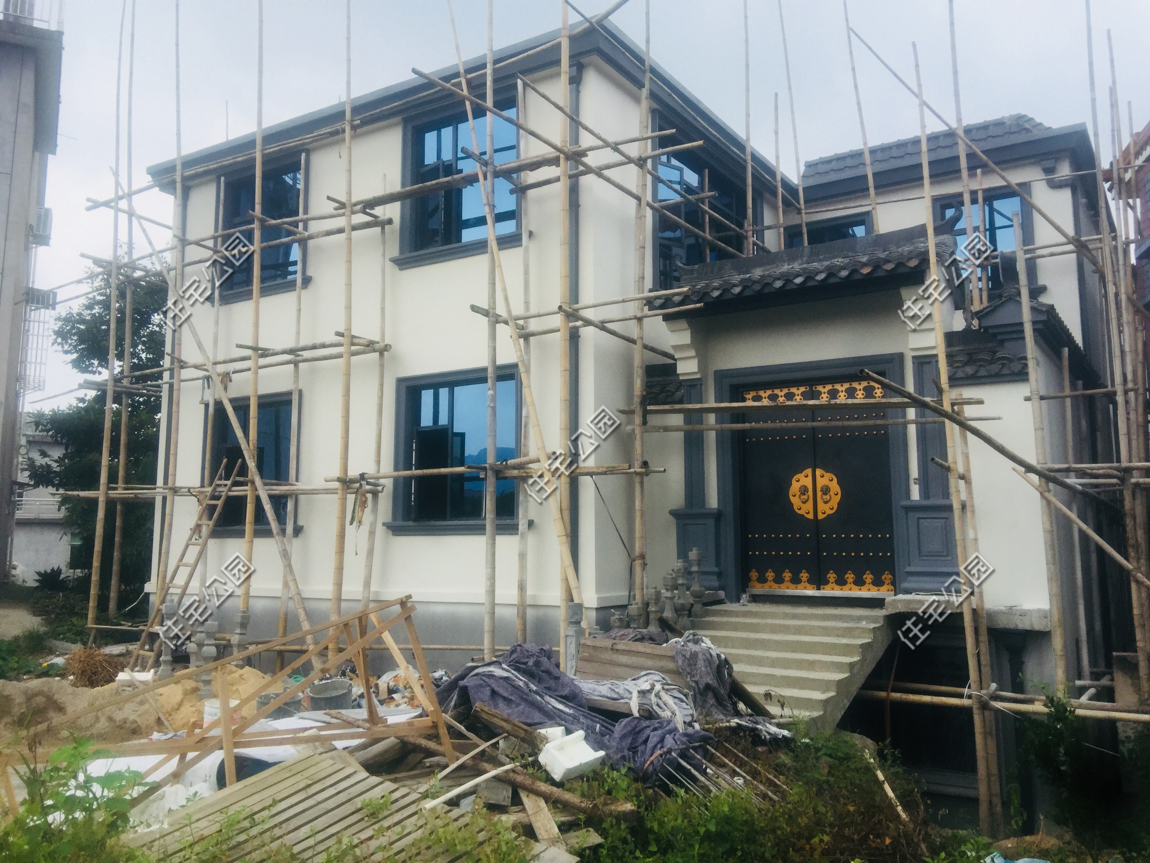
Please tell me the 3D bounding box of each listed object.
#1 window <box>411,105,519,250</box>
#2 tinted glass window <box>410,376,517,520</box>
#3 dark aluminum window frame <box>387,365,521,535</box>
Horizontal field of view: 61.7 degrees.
[{"bbox_3d":[-1.361,-3.281,12.611,1.760,1.760,0.100,-4,-8,32],"label":"window"},{"bbox_3d":[-1.357,0.245,12.207,1.760,1.760,0.100,-4,-8,32],"label":"tinted glass window"},{"bbox_3d":[-1.480,0.267,12.127,2.150,2.060,0.250,-4,-8,32],"label":"dark aluminum window frame"}]

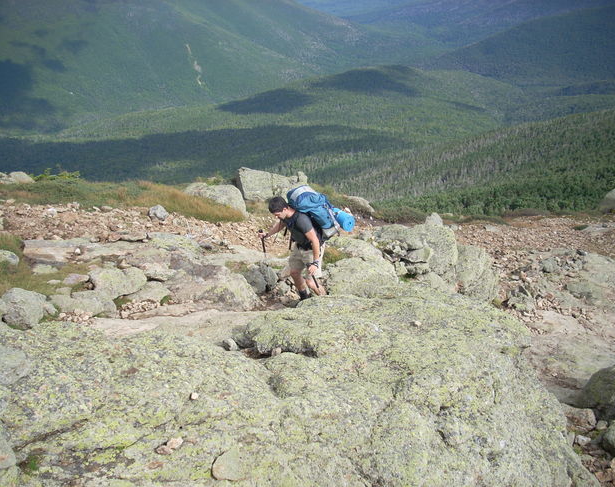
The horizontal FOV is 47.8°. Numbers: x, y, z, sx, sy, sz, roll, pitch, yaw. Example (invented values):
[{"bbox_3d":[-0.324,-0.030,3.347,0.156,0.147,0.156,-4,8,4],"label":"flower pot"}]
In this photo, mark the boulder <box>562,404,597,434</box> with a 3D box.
[{"bbox_3d":[1.873,1.217,4.800,0.236,0.178,0.189,0,22,0],"label":"boulder"}]

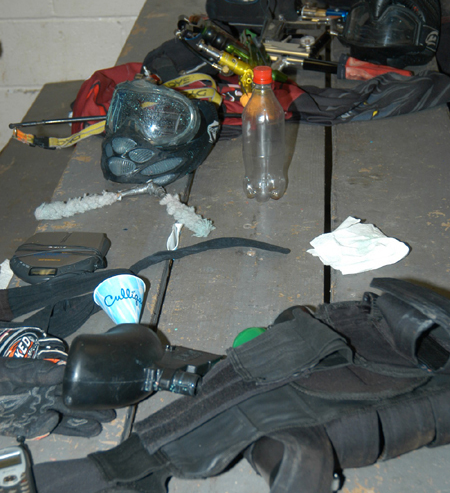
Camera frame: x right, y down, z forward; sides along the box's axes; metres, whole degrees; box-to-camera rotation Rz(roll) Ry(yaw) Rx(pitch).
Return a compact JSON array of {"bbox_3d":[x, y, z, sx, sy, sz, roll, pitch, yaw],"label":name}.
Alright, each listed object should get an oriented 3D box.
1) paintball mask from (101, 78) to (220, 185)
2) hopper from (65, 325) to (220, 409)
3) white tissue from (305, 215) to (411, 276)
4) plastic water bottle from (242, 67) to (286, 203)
[{"bbox_3d":[-0.122,-0.210,2.150,0.188,0.188,0.145,17,12,33],"label":"paintball mask"},{"bbox_3d":[-0.101,0.147,1.509,0.196,0.090,0.118,2,28,9],"label":"hopper"},{"bbox_3d":[0.207,-0.009,1.851,0.160,0.034,0.158,0,27,5],"label":"white tissue"},{"bbox_3d":[0.066,-0.187,1.992,0.073,0.232,0.073,0,27,5],"label":"plastic water bottle"}]

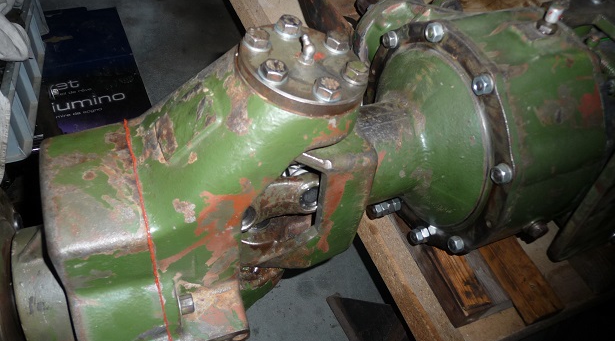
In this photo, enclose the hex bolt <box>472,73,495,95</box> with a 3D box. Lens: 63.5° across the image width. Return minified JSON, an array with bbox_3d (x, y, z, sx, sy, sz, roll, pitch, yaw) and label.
[{"bbox_3d":[0.169,-0.082,0.480,0.011,0.018,0.018,-16,57,-22],"label":"hex bolt"}]

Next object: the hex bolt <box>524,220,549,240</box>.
[{"bbox_3d":[0.251,0.066,0.545,0.021,0.021,0.013,-14,53,-21],"label":"hex bolt"}]

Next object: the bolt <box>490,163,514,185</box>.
[{"bbox_3d":[0.189,0.004,0.488,0.011,0.018,0.018,-16,57,-22],"label":"bolt"}]

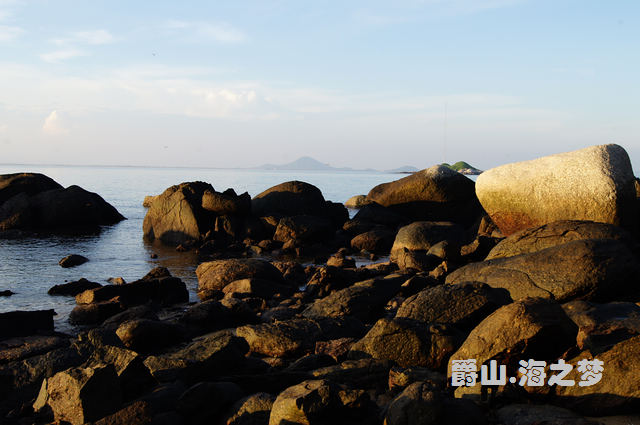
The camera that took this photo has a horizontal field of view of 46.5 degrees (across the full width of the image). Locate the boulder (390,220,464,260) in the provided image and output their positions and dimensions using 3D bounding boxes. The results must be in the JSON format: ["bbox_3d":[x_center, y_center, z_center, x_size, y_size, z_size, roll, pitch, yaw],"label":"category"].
[{"bbox_3d":[2.733,0.724,18.800,1.880,1.024,1.410,2,3,15],"label":"boulder"}]

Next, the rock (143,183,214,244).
[{"bbox_3d":[-3.795,0.000,20.000,1.800,1.700,1.600,1,3,0],"label":"rock"}]

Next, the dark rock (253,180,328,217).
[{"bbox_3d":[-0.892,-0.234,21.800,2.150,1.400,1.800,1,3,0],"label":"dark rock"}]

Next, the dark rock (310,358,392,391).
[{"bbox_3d":[0.263,1.351,6.200,0.674,0.210,0.506,2,3,10],"label":"dark rock"}]

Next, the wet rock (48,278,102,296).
[{"bbox_3d":[-3.803,1.167,11.600,0.780,0.230,0.500,1,3,0],"label":"wet rock"}]

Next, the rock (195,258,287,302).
[{"bbox_3d":[-1.353,1.160,12.900,1.516,0.686,1.137,2,3,15],"label":"rock"}]

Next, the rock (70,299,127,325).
[{"bbox_3d":[-2.877,1.275,9.600,0.650,0.270,0.500,1,3,0],"label":"rock"}]

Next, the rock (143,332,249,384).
[{"bbox_3d":[-1.035,1.197,6.200,0.850,0.360,0.600,0,3,-15],"label":"rock"}]

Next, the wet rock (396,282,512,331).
[{"bbox_3d":[1.605,1.137,9.000,1.393,0.529,0.975,2,3,15],"label":"wet rock"}]

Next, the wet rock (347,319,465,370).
[{"bbox_3d":[0.757,1.159,6.600,0.950,0.400,0.720,1,3,0],"label":"wet rock"}]

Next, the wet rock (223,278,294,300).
[{"bbox_3d":[-0.990,1.264,12.200,1.211,0.321,0.727,2,3,15],"label":"wet rock"}]

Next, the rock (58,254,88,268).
[{"bbox_3d":[-5.618,1.116,17.000,0.642,0.306,0.449,1,3,0],"label":"rock"}]

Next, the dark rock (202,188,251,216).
[{"bbox_3d":[-2.857,-0.308,22.800,1.439,0.848,1.008,2,3,10],"label":"dark rock"}]

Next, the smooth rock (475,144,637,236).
[{"bbox_3d":[5.096,-0.464,16.200,3.308,2.013,2.150,2,3,18],"label":"smooth rock"}]

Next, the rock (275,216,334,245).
[{"bbox_3d":[-0.460,0.447,19.600,1.500,0.780,1.200,1,3,0],"label":"rock"}]

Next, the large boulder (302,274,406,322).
[{"bbox_3d":[0.416,1.038,9.000,1.200,0.460,0.800,0,4,-20],"label":"large boulder"}]

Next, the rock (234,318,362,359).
[{"bbox_3d":[-0.183,1.173,7.000,1.150,0.350,0.700,1,3,-5],"label":"rock"}]

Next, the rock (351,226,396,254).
[{"bbox_3d":[1.511,0.759,20.300,1.339,0.739,1.004,2,3,15],"label":"rock"}]

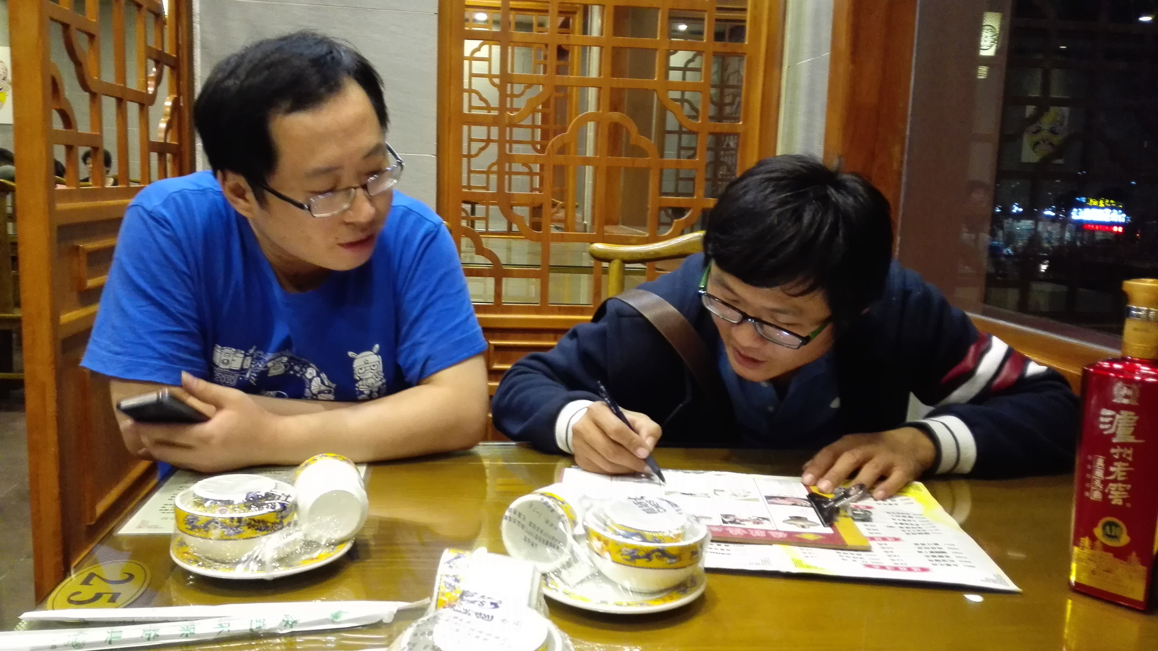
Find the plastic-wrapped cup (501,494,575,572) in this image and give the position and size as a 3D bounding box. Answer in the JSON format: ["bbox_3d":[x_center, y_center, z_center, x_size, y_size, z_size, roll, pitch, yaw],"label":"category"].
[{"bbox_3d":[-0.026,0.174,0.755,0.068,0.068,0.058,5,7,20],"label":"plastic-wrapped cup"}]

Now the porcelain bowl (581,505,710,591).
[{"bbox_3d":[0.054,0.182,0.704,0.100,0.049,0.100,2,8,0],"label":"porcelain bowl"}]

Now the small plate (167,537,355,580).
[{"bbox_3d":[-0.278,0.199,0.754,0.148,0.021,0.148,1,9,-9],"label":"small plate"}]

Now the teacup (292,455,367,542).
[{"bbox_3d":[-0.230,0.164,0.804,0.068,0.068,0.060,-2,15,-21],"label":"teacup"}]

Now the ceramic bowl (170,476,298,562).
[{"bbox_3d":[-0.287,0.165,0.725,0.099,0.050,0.099,2,8,0],"label":"ceramic bowl"}]

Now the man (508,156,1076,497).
[{"bbox_3d":[0.242,0.344,1.215,0.710,1.100,0.750,3,8,6],"label":"man"}]

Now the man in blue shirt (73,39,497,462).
[{"bbox_3d":[-0.386,0.266,1.204,0.520,1.240,0.640,1,9,-6],"label":"man in blue shirt"}]

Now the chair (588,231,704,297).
[{"bbox_3d":[0.311,0.371,1.400,0.570,1.030,0.540,1,9,-9],"label":"chair"}]

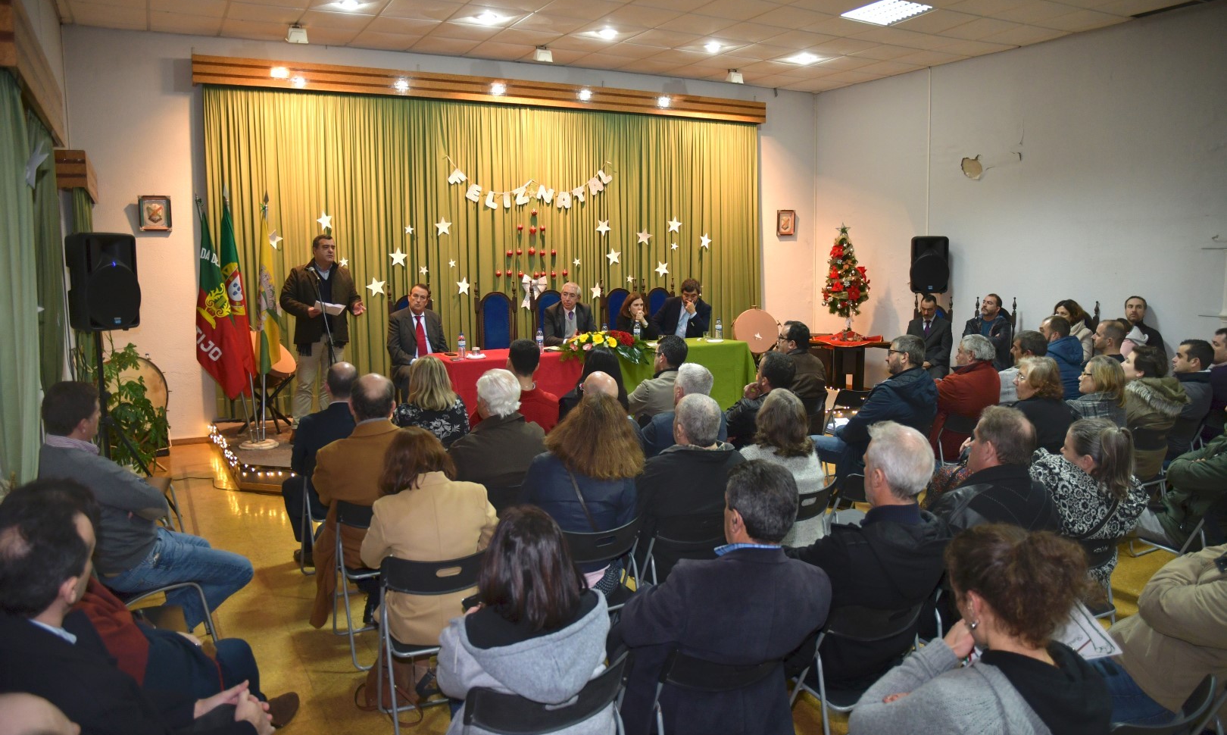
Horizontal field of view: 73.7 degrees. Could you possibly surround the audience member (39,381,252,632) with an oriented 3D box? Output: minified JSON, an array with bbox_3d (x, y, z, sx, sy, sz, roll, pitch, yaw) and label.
[{"bbox_3d":[-1.910,0.679,3.408,0.820,1.290,0.550,-6,10,-36],"label":"audience member"}]

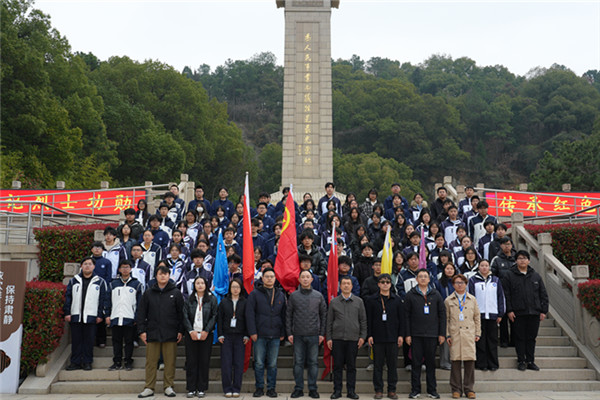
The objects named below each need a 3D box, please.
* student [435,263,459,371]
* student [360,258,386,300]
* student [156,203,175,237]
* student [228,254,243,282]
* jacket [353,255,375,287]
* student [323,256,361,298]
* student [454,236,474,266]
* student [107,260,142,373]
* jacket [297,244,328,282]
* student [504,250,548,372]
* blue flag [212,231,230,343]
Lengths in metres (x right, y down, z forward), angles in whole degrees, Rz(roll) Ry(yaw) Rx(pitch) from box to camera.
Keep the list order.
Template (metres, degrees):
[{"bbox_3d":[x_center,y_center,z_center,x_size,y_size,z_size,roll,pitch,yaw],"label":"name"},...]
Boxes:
[{"bbox_3d":[2.348,1.802,8.815,0.460,1.650,0.300,-1,-8,5],"label":"student"},{"bbox_3d":[1.206,1.779,9.020,0.530,1.750,0.310,-1,-10,3],"label":"student"},{"bbox_3d":[-2.690,0.941,11.289,0.490,1.741,0.300,1,-9,-4],"label":"student"},{"bbox_3d":[-1.044,1.730,8.906,0.470,1.740,0.290,0,-8,-2],"label":"student"},{"bbox_3d":[1.151,1.249,9.603,0.530,0.700,0.310,-1,-8,4],"label":"jacket"},{"bbox_3d":[0.708,1.786,9.030,0.570,1.740,0.320,0,-10,2],"label":"student"},{"bbox_3d":[2.985,1.446,9.986,0.450,1.615,0.280,-1,-8,4],"label":"student"},{"bbox_3d":[-2.729,1.774,8.812,0.540,1.681,0.310,1,-9,-8],"label":"student"},{"bbox_3d":[0.183,1.142,9.892,0.580,0.740,0.330,0,-9,0],"label":"jacket"},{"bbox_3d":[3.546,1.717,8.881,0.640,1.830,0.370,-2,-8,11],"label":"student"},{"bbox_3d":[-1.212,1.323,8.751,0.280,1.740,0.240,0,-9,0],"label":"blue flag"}]

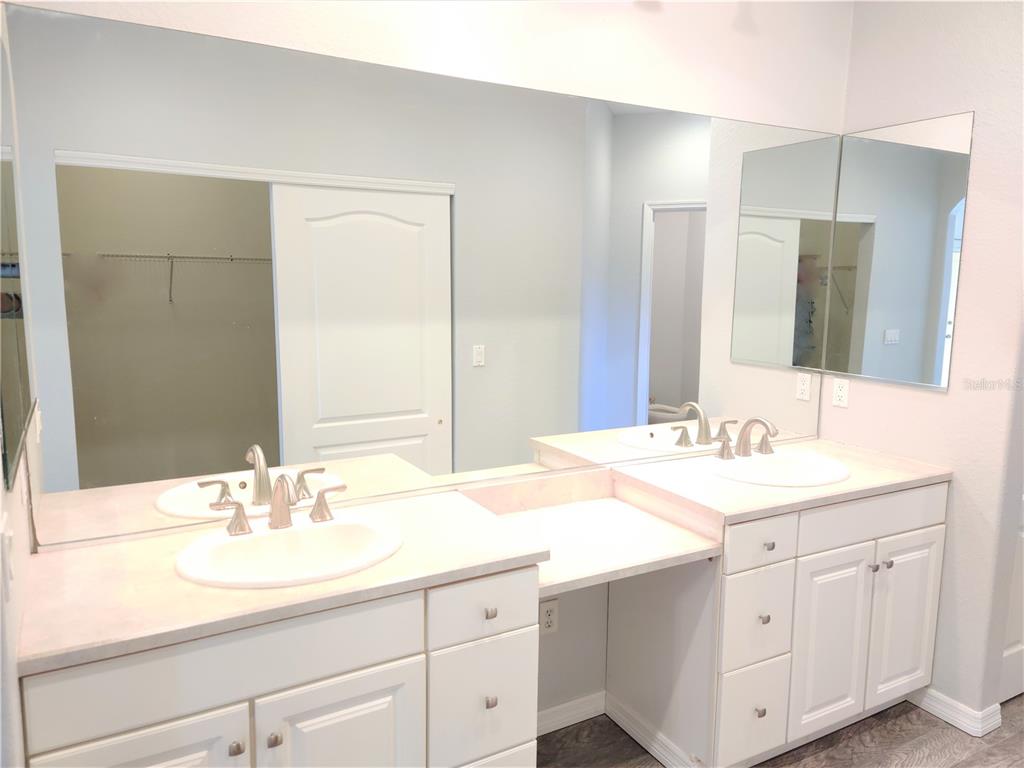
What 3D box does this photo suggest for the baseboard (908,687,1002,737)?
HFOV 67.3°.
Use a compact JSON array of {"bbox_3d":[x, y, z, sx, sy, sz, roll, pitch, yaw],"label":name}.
[{"bbox_3d":[1.614,1.155,2.792,0.175,0.099,0.280,-5,10,-28],"label":"baseboard"}]

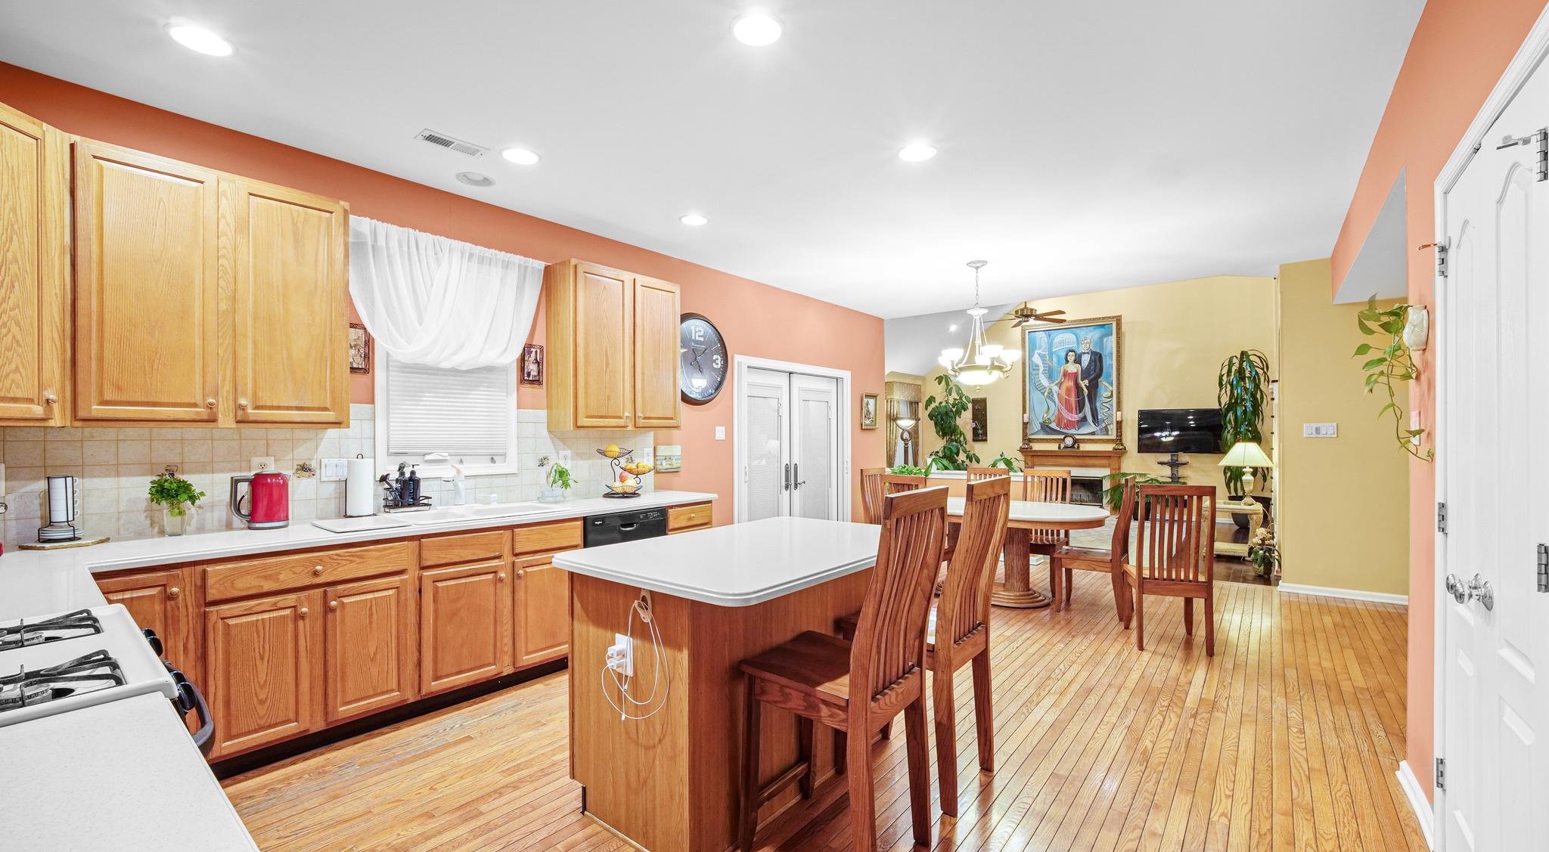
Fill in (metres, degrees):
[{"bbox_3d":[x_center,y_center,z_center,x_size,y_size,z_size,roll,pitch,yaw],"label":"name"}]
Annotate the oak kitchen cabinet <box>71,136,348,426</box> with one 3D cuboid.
[{"bbox_3d":[-2.395,-0.523,2.431,0.325,1.067,0.830,-1,-1,41],"label":"oak kitchen cabinet"}]

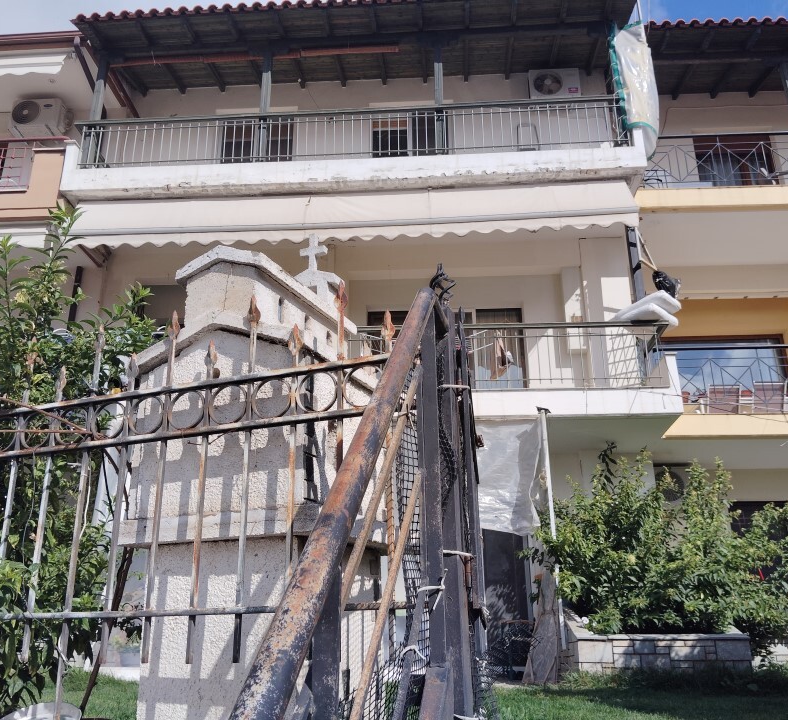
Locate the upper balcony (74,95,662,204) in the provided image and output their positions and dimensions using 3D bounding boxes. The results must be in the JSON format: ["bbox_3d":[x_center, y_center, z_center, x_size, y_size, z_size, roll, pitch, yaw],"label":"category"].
[{"bbox_3d":[-0.517,-2.457,10.896,7.440,1.090,2.000,-2,-19,4],"label":"upper balcony"}]

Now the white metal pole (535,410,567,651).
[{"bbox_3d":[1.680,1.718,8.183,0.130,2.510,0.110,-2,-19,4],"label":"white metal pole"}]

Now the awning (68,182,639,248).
[{"bbox_3d":[-0.539,-1.815,9.870,7.000,0.790,0.650,-2,-19,4],"label":"awning"}]

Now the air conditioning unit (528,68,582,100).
[{"bbox_3d":[2.519,-4.249,12.167,0.790,0.540,0.290,-2,-19,4],"label":"air conditioning unit"}]

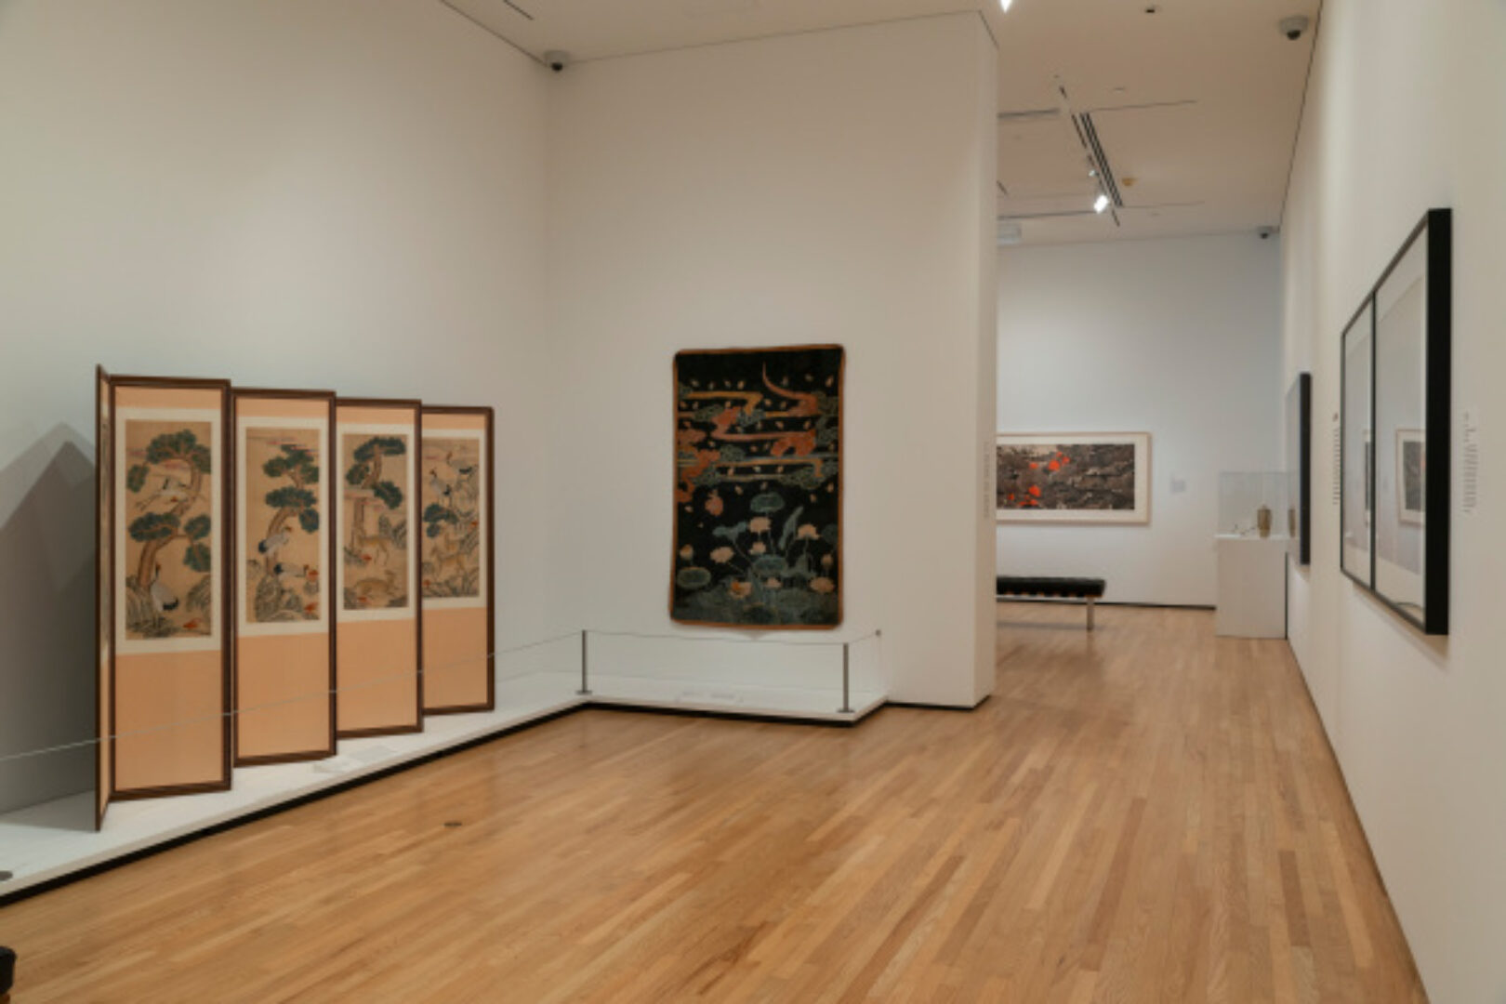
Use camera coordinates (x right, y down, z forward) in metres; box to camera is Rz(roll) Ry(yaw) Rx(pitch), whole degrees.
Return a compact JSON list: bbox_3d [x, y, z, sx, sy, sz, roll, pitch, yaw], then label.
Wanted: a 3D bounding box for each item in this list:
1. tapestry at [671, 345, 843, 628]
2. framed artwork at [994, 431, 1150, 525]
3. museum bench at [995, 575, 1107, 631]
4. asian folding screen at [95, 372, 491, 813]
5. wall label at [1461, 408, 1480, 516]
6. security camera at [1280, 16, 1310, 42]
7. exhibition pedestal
[{"bbox_3d":[0.014,-0.093,8.598,1.172,1.791,0.040,0,1,20],"label":"tapestry"},{"bbox_3d":[3.567,-0.264,15.801,2.160,1.065,0.050,0,1,20],"label":"framed artwork"},{"bbox_3d":[2.673,1.004,13.220,1.560,0.460,0.580,0,1,20],"label":"museum bench"},{"bbox_3d":[-2.051,0.345,6.277,0.360,1.700,2.920,0,1,20],"label":"asian folding screen"},{"bbox_3d":[1.590,-0.087,2.973,0.010,0.240,0.215,0,1,20],"label":"wall label"},{"bbox_3d":[3.361,-2.924,8.313,0.185,0.120,0.185,0,1,20],"label":"security camera"},{"bbox_3d":[4.758,0.788,12.802,0.575,0.910,0.920,0,1,20],"label":"exhibition pedestal"}]

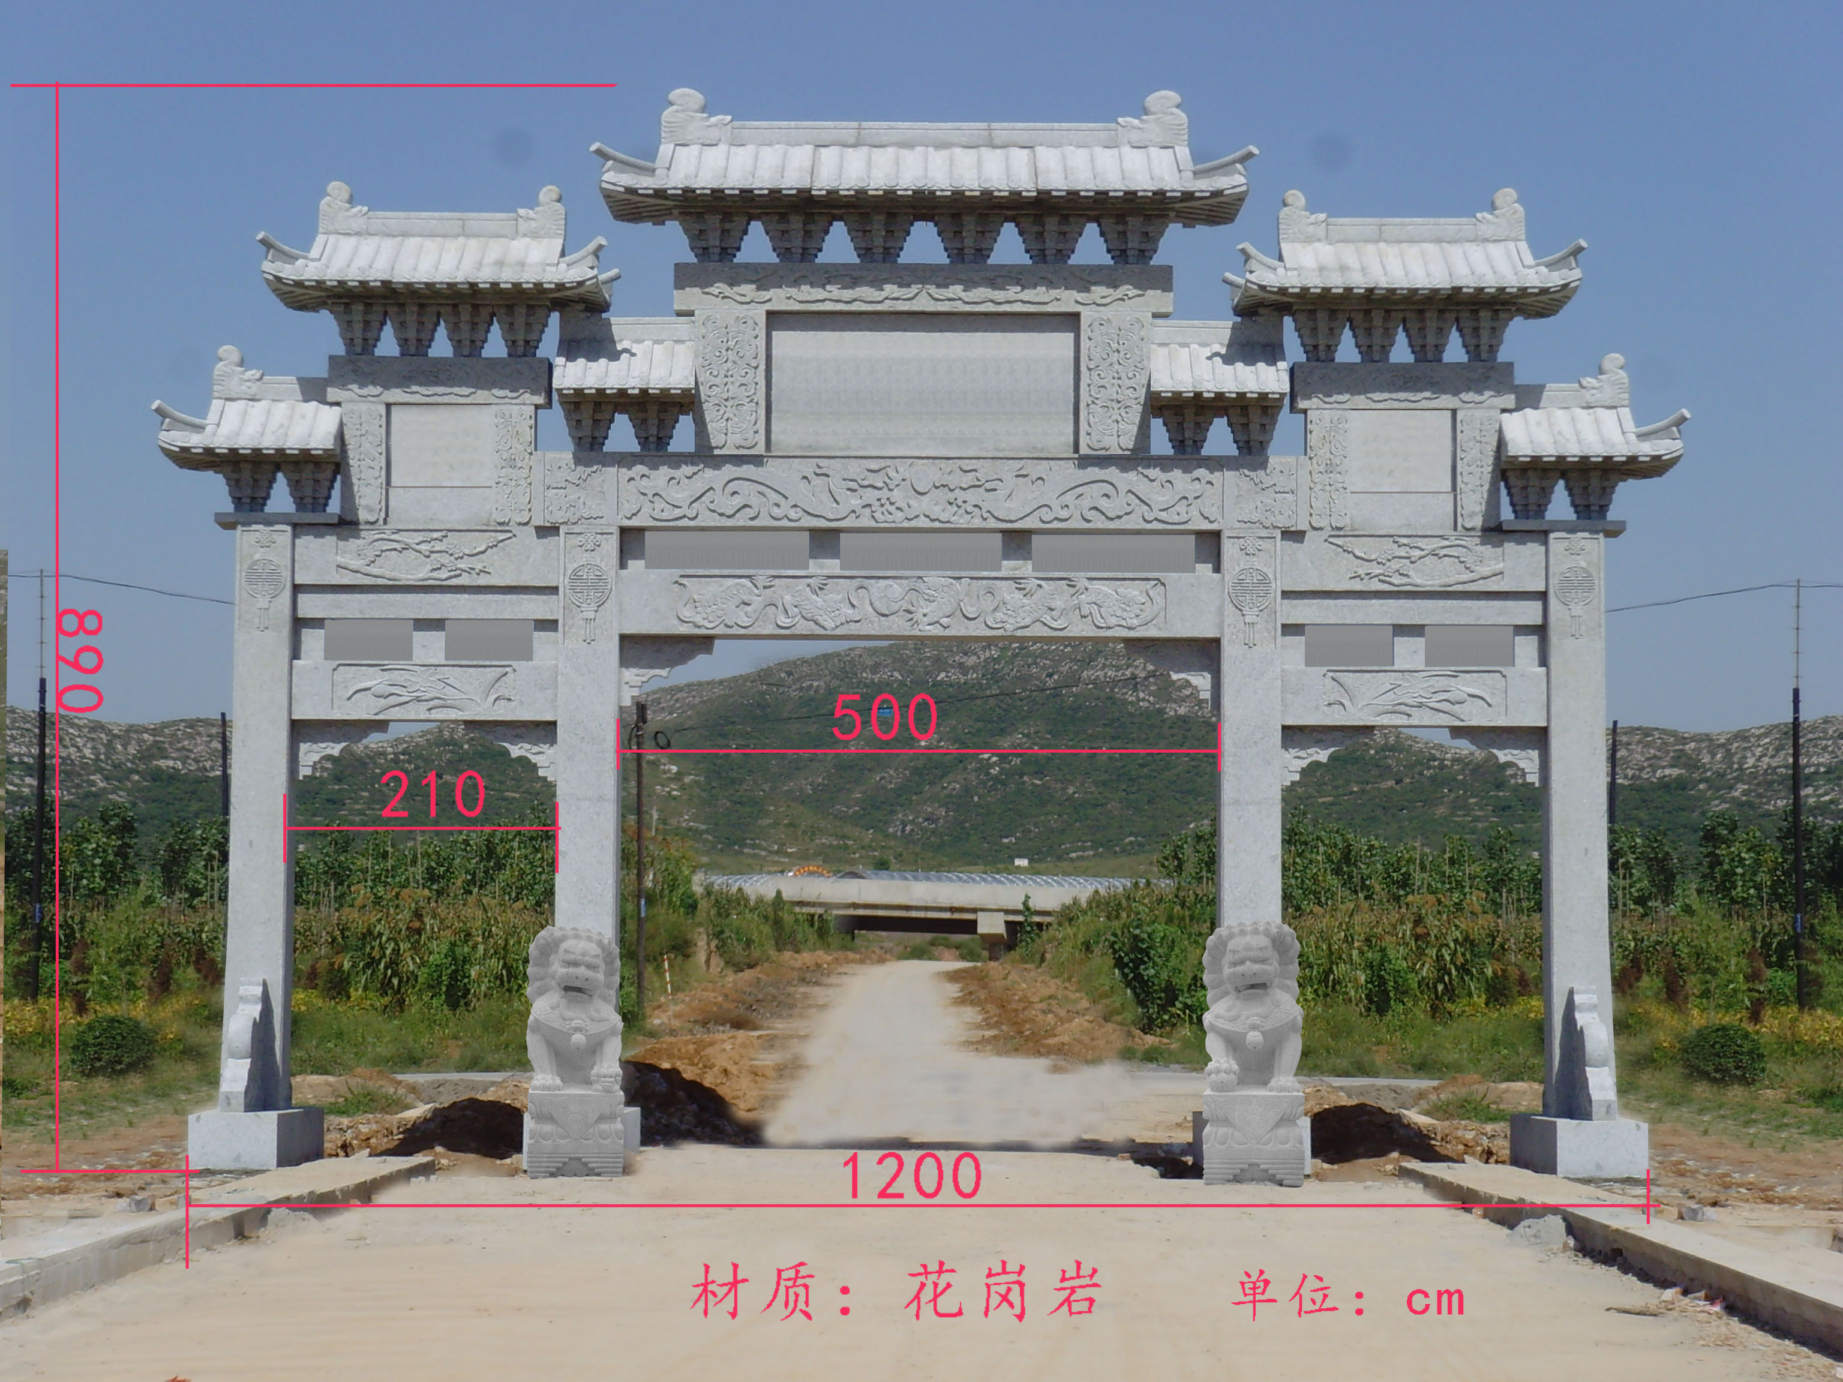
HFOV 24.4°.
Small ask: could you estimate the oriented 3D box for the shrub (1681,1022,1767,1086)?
[{"bbox_3d":[10.325,4.675,54.815,1.070,0.800,1.070,0,-4,0],"label":"shrub"}]

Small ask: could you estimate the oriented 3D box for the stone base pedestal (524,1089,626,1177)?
[{"bbox_3d":[-2.688,3.475,33.556,0.766,0.668,0.920,0,-4,0],"label":"stone base pedestal"}]

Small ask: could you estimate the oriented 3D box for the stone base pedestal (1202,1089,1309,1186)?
[{"bbox_3d":[2.538,3.449,32.957,0.791,0.716,0.920,0,-4,0],"label":"stone base pedestal"}]

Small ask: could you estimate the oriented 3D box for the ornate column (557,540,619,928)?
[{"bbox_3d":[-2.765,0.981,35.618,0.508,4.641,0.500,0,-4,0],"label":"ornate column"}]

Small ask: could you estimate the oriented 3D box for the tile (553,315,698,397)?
[{"bbox_3d":[-2.457,-2.779,35.882,1.181,0.769,1.400,0,-4,0],"label":"tile"}]

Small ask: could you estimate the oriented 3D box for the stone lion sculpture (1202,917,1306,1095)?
[{"bbox_3d":[2.572,2.446,33.051,0.776,1.327,0.880,0,-4,0],"label":"stone lion sculpture"}]

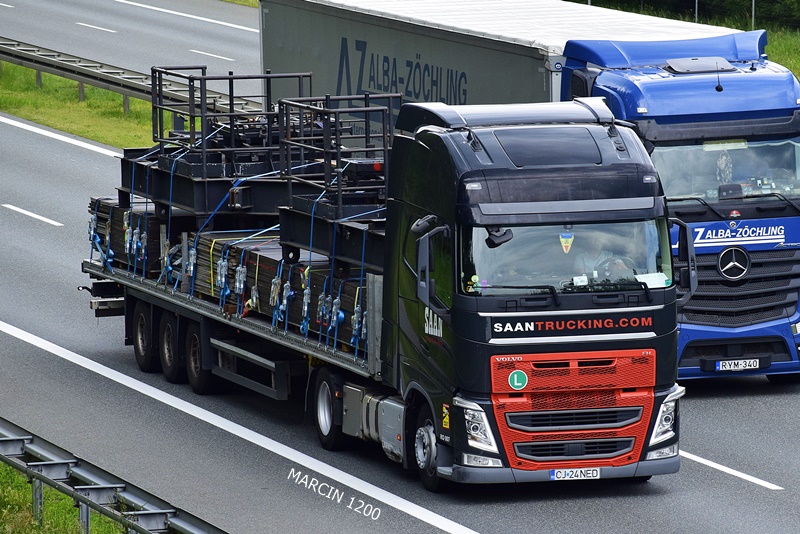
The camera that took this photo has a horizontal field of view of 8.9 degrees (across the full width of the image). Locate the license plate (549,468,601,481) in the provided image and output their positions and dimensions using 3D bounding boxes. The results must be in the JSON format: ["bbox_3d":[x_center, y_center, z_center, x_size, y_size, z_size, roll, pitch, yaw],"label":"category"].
[{"bbox_3d":[1.791,2.113,52.498,0.520,0.112,0.020,-2,6,-17],"label":"license plate"}]

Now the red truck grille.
[{"bbox_3d":[1.778,1.454,52.456,1.760,1.180,0.180,-2,6,-17],"label":"red truck grille"}]

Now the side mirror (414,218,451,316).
[{"bbox_3d":[0.331,0.038,52.412,0.290,0.920,0.310,-2,6,-17],"label":"side mirror"}]

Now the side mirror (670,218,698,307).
[{"bbox_3d":[2.904,-0.052,53.175,0.280,0.900,0.300,-2,6,-17],"label":"side mirror"}]

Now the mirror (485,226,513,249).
[{"bbox_3d":[0.990,-0.302,52.260,0.250,0.210,0.180,-2,6,-17],"label":"mirror"}]

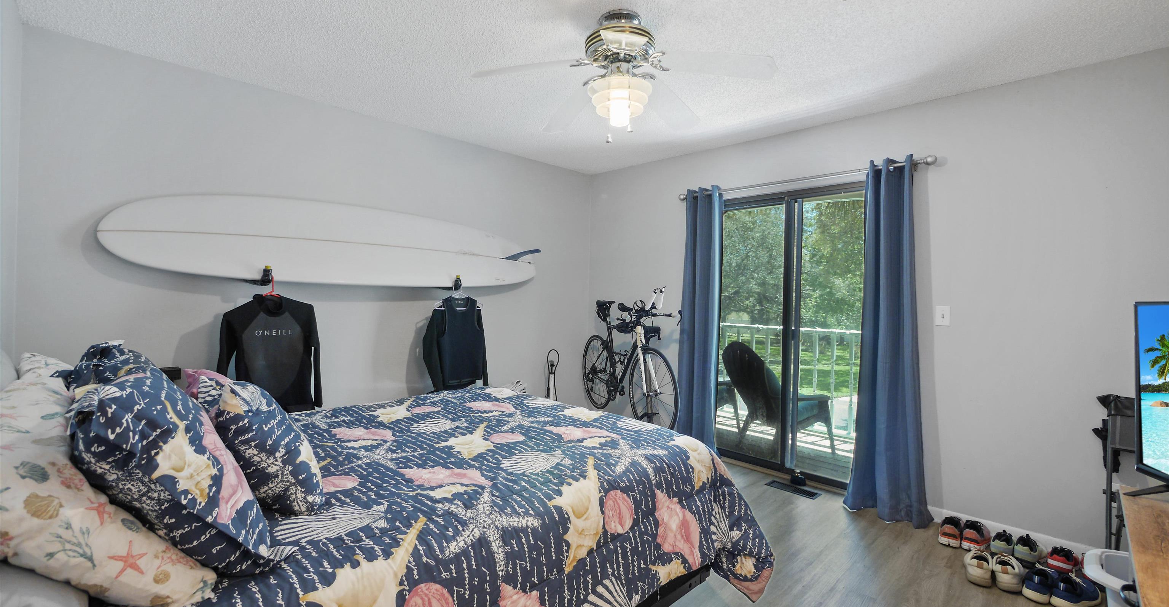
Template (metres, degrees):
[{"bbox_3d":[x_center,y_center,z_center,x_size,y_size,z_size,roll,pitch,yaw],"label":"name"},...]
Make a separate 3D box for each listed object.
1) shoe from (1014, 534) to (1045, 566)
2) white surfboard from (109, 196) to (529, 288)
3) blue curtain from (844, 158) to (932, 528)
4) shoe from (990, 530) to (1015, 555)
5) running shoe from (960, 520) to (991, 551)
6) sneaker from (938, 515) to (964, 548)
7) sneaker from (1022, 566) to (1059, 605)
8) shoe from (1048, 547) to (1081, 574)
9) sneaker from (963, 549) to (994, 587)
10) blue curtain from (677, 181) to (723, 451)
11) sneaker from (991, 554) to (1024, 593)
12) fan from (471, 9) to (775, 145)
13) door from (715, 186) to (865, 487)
[{"bbox_3d":[2.218,1.208,2.334,0.262,0.115,0.098,1,1,-35],"label":"shoe"},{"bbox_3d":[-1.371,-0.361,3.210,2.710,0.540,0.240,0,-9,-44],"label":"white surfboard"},{"bbox_3d":[1.809,0.192,2.774,0.200,2.110,0.430,0,1,-44],"label":"blue curtain"},{"bbox_3d":[2.149,1.206,2.419,0.275,0.120,0.100,0,2,-43],"label":"shoe"},{"bbox_3d":[2.072,1.204,2.508,0.275,0.118,0.100,0,2,-40],"label":"running shoe"},{"bbox_3d":[1.974,1.198,2.540,0.105,0.115,0.285,2,1,43],"label":"sneaker"},{"bbox_3d":[2.025,1.209,2.080,0.290,0.112,0.105,1,1,-36],"label":"sneaker"},{"bbox_3d":[2.300,1.215,2.279,0.278,0.115,0.103,0,2,-43],"label":"shoe"},{"bbox_3d":[1.849,1.206,2.216,0.105,0.105,0.285,2,1,39],"label":"sneaker"},{"bbox_3d":[0.910,0.152,3.718,0.150,2.120,0.400,0,2,-45],"label":"blue curtain"},{"bbox_3d":[1.965,1.208,2.183,0.105,0.118,0.280,2,2,42],"label":"sneaker"},{"bbox_3d":[0.148,-0.956,1.997,1.190,0.530,1.170,1,1,2],"label":"fan"},{"bbox_3d":[1.444,0.222,3.362,0.110,2.020,1.450,0,2,-45],"label":"door"}]

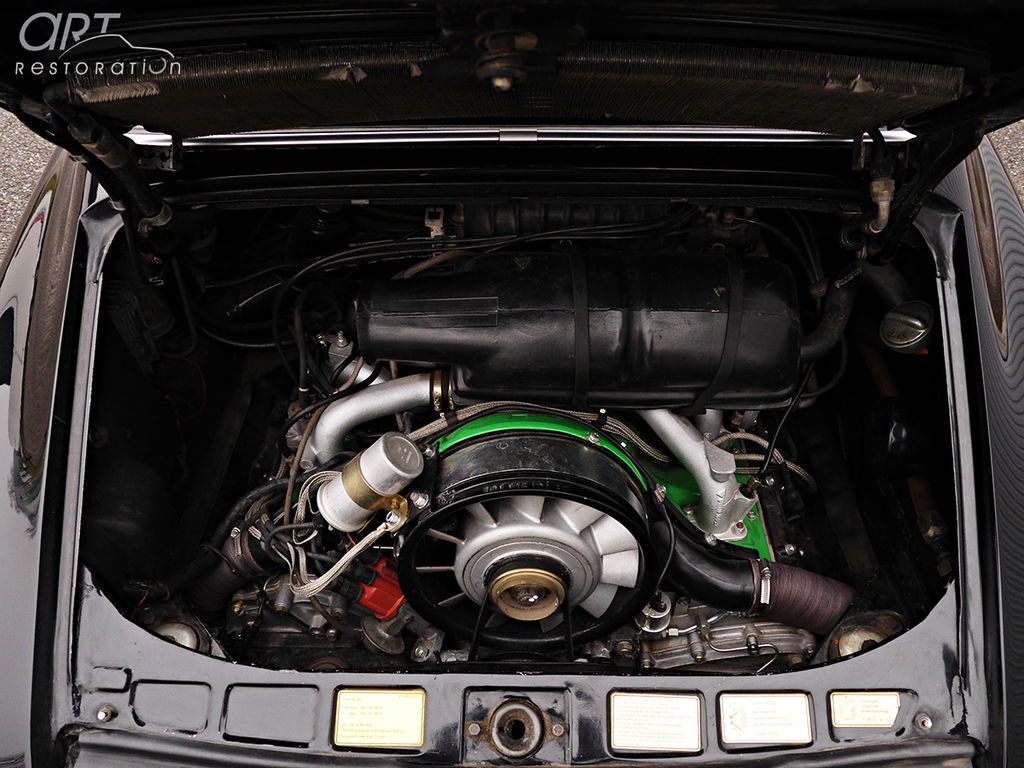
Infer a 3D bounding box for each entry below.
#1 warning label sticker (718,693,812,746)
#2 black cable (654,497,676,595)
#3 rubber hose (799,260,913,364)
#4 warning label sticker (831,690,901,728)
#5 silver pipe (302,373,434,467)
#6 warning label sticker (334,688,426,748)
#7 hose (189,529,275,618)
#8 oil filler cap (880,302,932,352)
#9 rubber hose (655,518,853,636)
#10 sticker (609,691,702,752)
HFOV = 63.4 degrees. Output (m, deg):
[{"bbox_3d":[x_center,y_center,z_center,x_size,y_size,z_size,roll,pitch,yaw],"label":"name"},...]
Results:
[{"bbox_3d":[0.248,0.327,0.810,0.086,0.002,0.045,0,75,0],"label":"warning label sticker"},{"bbox_3d":[0.173,0.180,0.933,0.027,0.100,0.060,0,39,0],"label":"black cable"},{"bbox_3d":[0.420,-0.093,1.032,0.135,0.100,0.105,0,39,0],"label":"rubber hose"},{"bbox_3d":[0.348,0.320,0.812,0.067,0.002,0.032,0,75,0],"label":"warning label sticker"},{"bbox_3d":[-0.178,0.048,1.013,0.165,0.140,0.100,0,39,0],"label":"silver pipe"},{"bbox_3d":[-0.129,0.327,0.811,0.086,0.002,0.051,0,75,0],"label":"warning label sticker"},{"bbox_3d":[-0.333,0.225,0.986,0.095,0.110,0.090,0,39,0],"label":"hose"},{"bbox_3d":[0.476,-0.068,1.000,0.064,0.030,0.064,-34,26,25],"label":"oil filler cap"},{"bbox_3d":[0.288,0.223,0.981,0.235,0.145,0.115,0,39,0],"label":"rubber hose"},{"bbox_3d":[0.141,0.331,0.810,0.087,0.002,0.051,0,75,0],"label":"sticker"}]

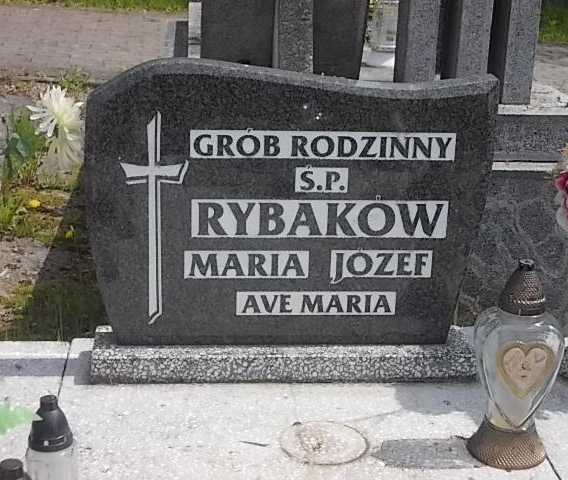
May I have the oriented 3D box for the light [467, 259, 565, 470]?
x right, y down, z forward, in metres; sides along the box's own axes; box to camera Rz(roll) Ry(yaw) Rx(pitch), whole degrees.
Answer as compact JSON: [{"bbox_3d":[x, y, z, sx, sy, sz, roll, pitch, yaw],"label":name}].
[{"bbox_3d":[0.366,0.186,1.739,0.135,0.325,0.125,-1,19,-7],"label":"light"}]

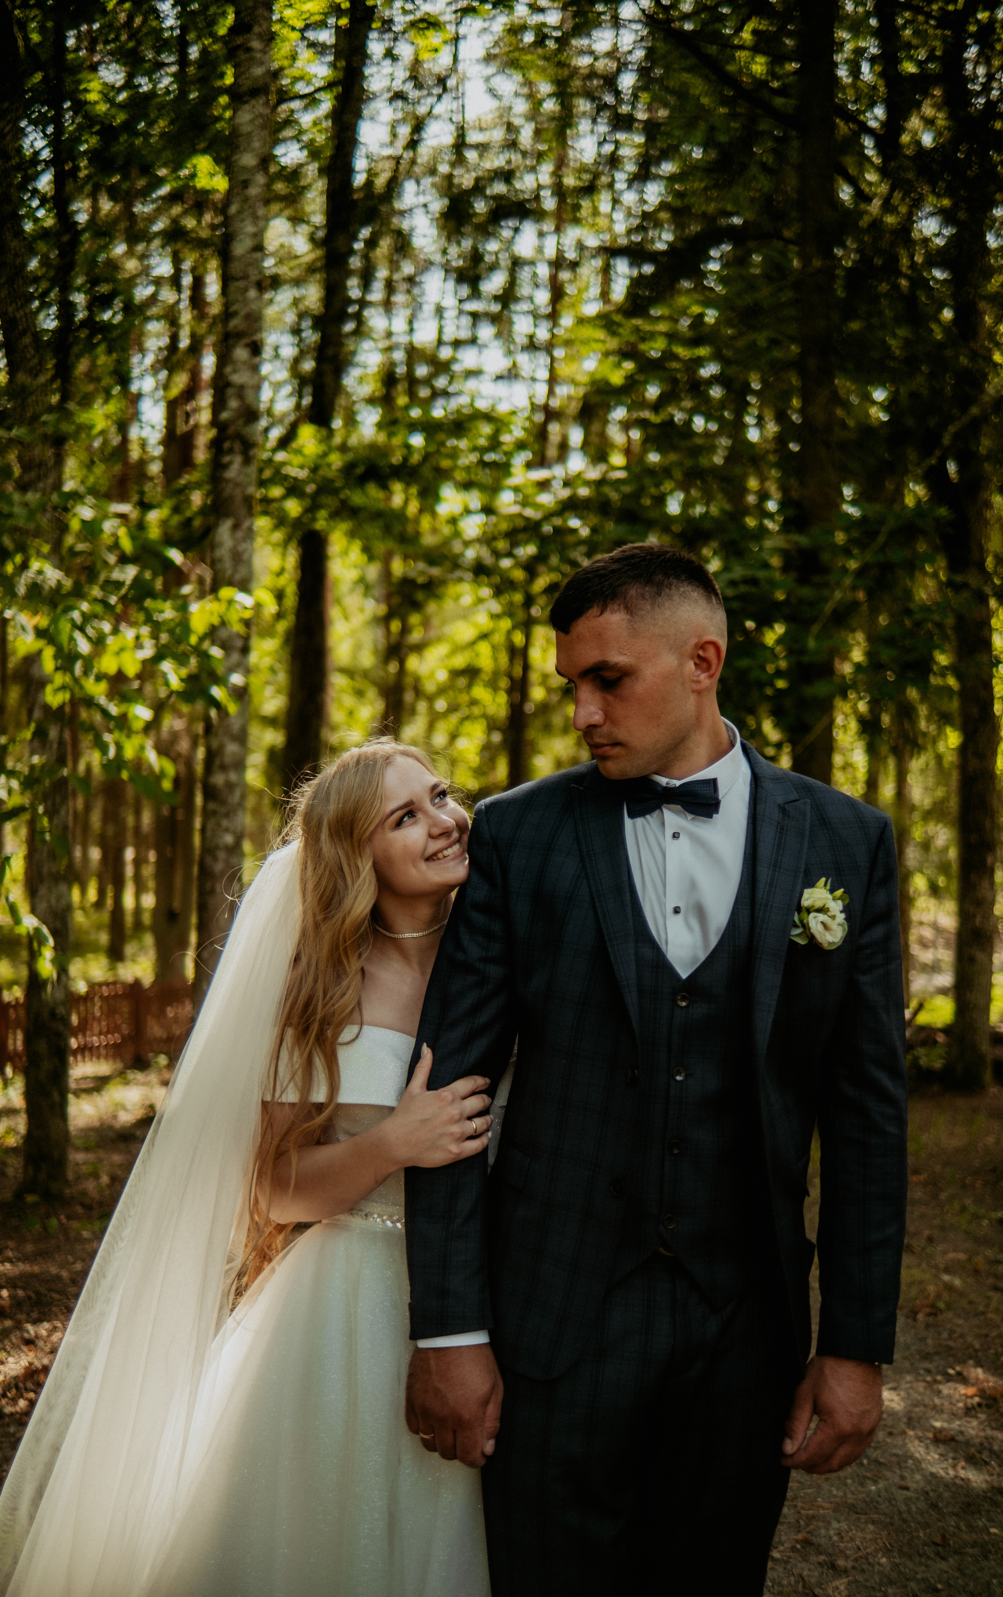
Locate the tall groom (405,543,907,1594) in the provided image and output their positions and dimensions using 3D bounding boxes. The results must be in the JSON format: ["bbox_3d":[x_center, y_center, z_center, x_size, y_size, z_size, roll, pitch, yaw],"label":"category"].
[{"bbox_3d":[0.178,0.630,1.790,0.580,1.850,0.370,0,-2,6],"label":"tall groom"}]

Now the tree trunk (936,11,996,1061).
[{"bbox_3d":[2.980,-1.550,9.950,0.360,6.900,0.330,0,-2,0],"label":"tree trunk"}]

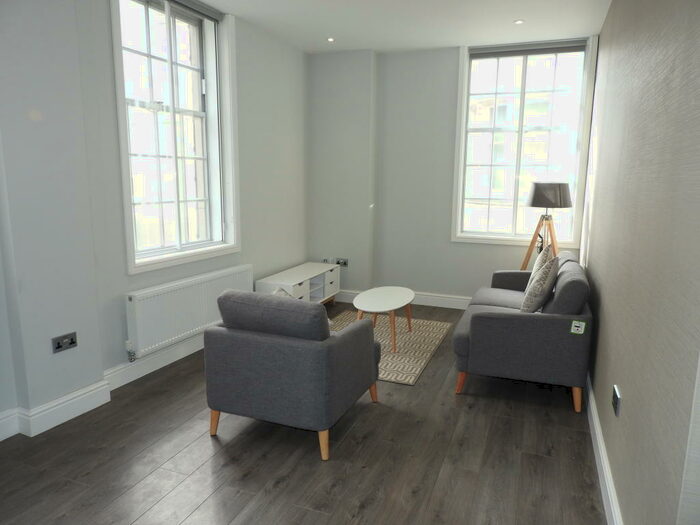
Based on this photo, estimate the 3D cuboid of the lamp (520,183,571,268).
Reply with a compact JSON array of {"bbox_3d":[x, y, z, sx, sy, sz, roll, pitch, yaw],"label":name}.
[{"bbox_3d":[1.839,-0.066,4.764,0.550,1.410,0.550,4,10,20],"label":"lamp"}]

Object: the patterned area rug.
[{"bbox_3d":[0.204,0.690,4.352,1.140,0.012,1.680,4,10,21],"label":"patterned area rug"}]

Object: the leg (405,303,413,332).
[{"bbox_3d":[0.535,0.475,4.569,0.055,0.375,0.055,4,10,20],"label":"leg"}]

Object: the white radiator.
[{"bbox_3d":[-1.204,0.336,3.938,0.095,0.445,1.390,5,10,23],"label":"white radiator"}]

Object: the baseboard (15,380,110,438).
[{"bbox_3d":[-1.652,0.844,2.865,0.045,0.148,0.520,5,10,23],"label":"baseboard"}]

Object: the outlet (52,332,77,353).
[{"bbox_3d":[-1.641,0.466,2.799,0.010,0.086,0.146,5,10,23],"label":"outlet"}]

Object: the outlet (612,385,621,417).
[{"bbox_3d":[1.166,0.599,2.118,0.012,0.086,0.146,4,10,21],"label":"outlet"}]

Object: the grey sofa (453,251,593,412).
[{"bbox_3d":[1.322,0.384,3.816,0.810,0.820,1.640,4,10,20],"label":"grey sofa"}]

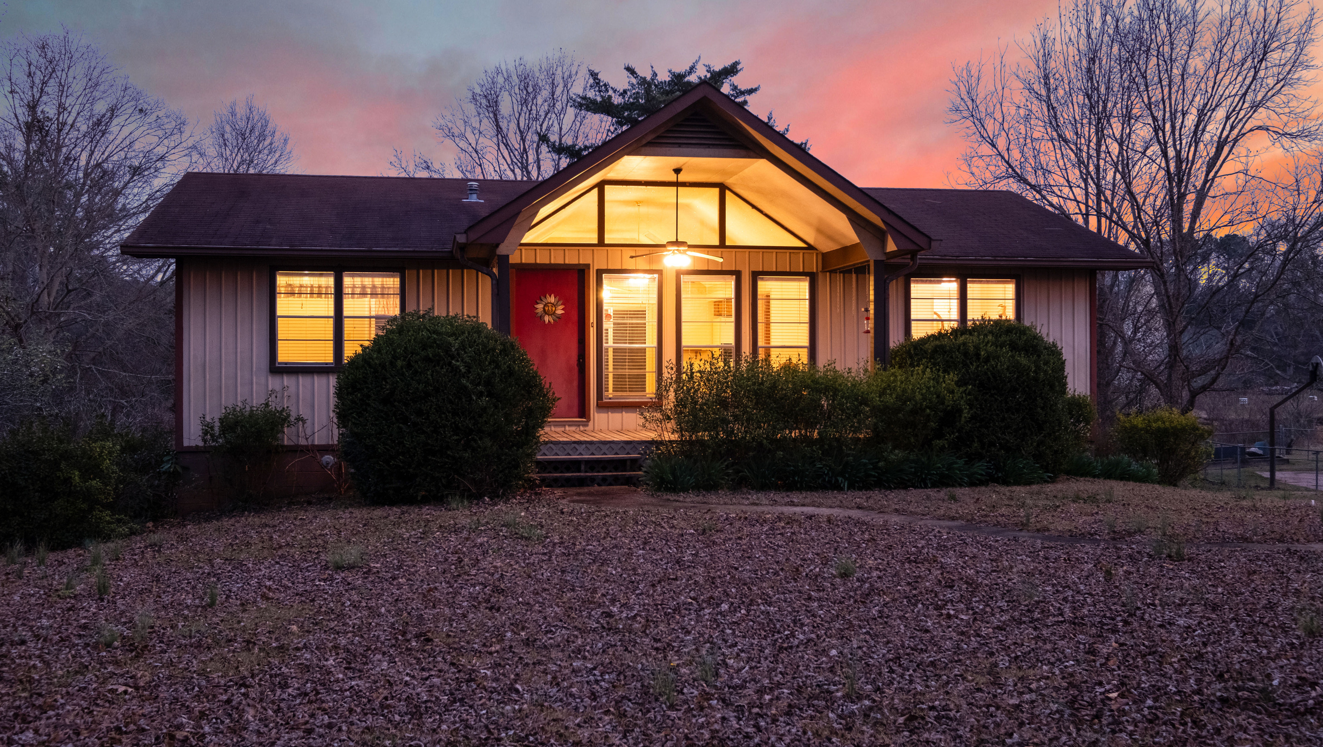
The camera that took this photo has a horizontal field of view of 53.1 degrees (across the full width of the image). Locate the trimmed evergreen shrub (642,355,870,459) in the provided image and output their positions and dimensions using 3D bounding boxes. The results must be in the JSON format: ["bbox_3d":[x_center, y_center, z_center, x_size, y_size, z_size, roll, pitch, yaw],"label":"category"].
[{"bbox_3d":[1.137,0.497,15.900,2.650,1.442,1.150,0,0,-10],"label":"trimmed evergreen shrub"}]

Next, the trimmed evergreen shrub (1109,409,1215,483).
[{"bbox_3d":[6.353,0.926,16.800,1.280,0.985,1.250,0,0,-10],"label":"trimmed evergreen shrub"}]

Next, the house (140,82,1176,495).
[{"bbox_3d":[-0.504,-0.926,21.524,14.080,5.277,10.941,0,0,-10],"label":"house"}]

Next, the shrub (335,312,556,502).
[{"bbox_3d":[-2.504,0.383,15.300,2.500,2.200,2.450,0,0,-10],"label":"shrub"}]

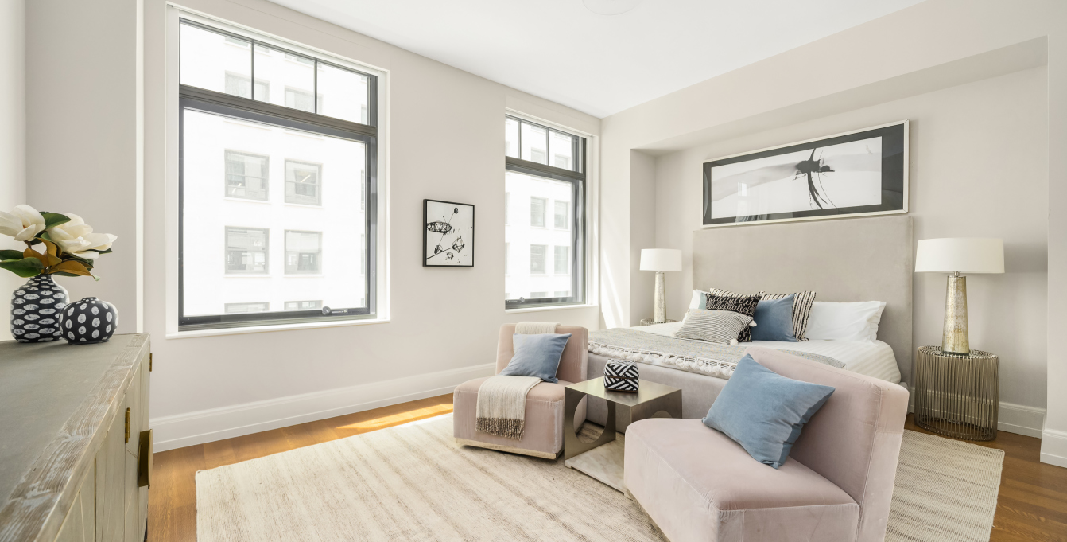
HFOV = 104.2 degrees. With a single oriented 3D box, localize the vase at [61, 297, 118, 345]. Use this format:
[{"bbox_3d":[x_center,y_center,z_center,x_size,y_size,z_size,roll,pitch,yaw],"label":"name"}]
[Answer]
[{"bbox_3d":[-1.781,0.196,1.668,0.161,0.178,0.161,0,0,0],"label":"vase"}]

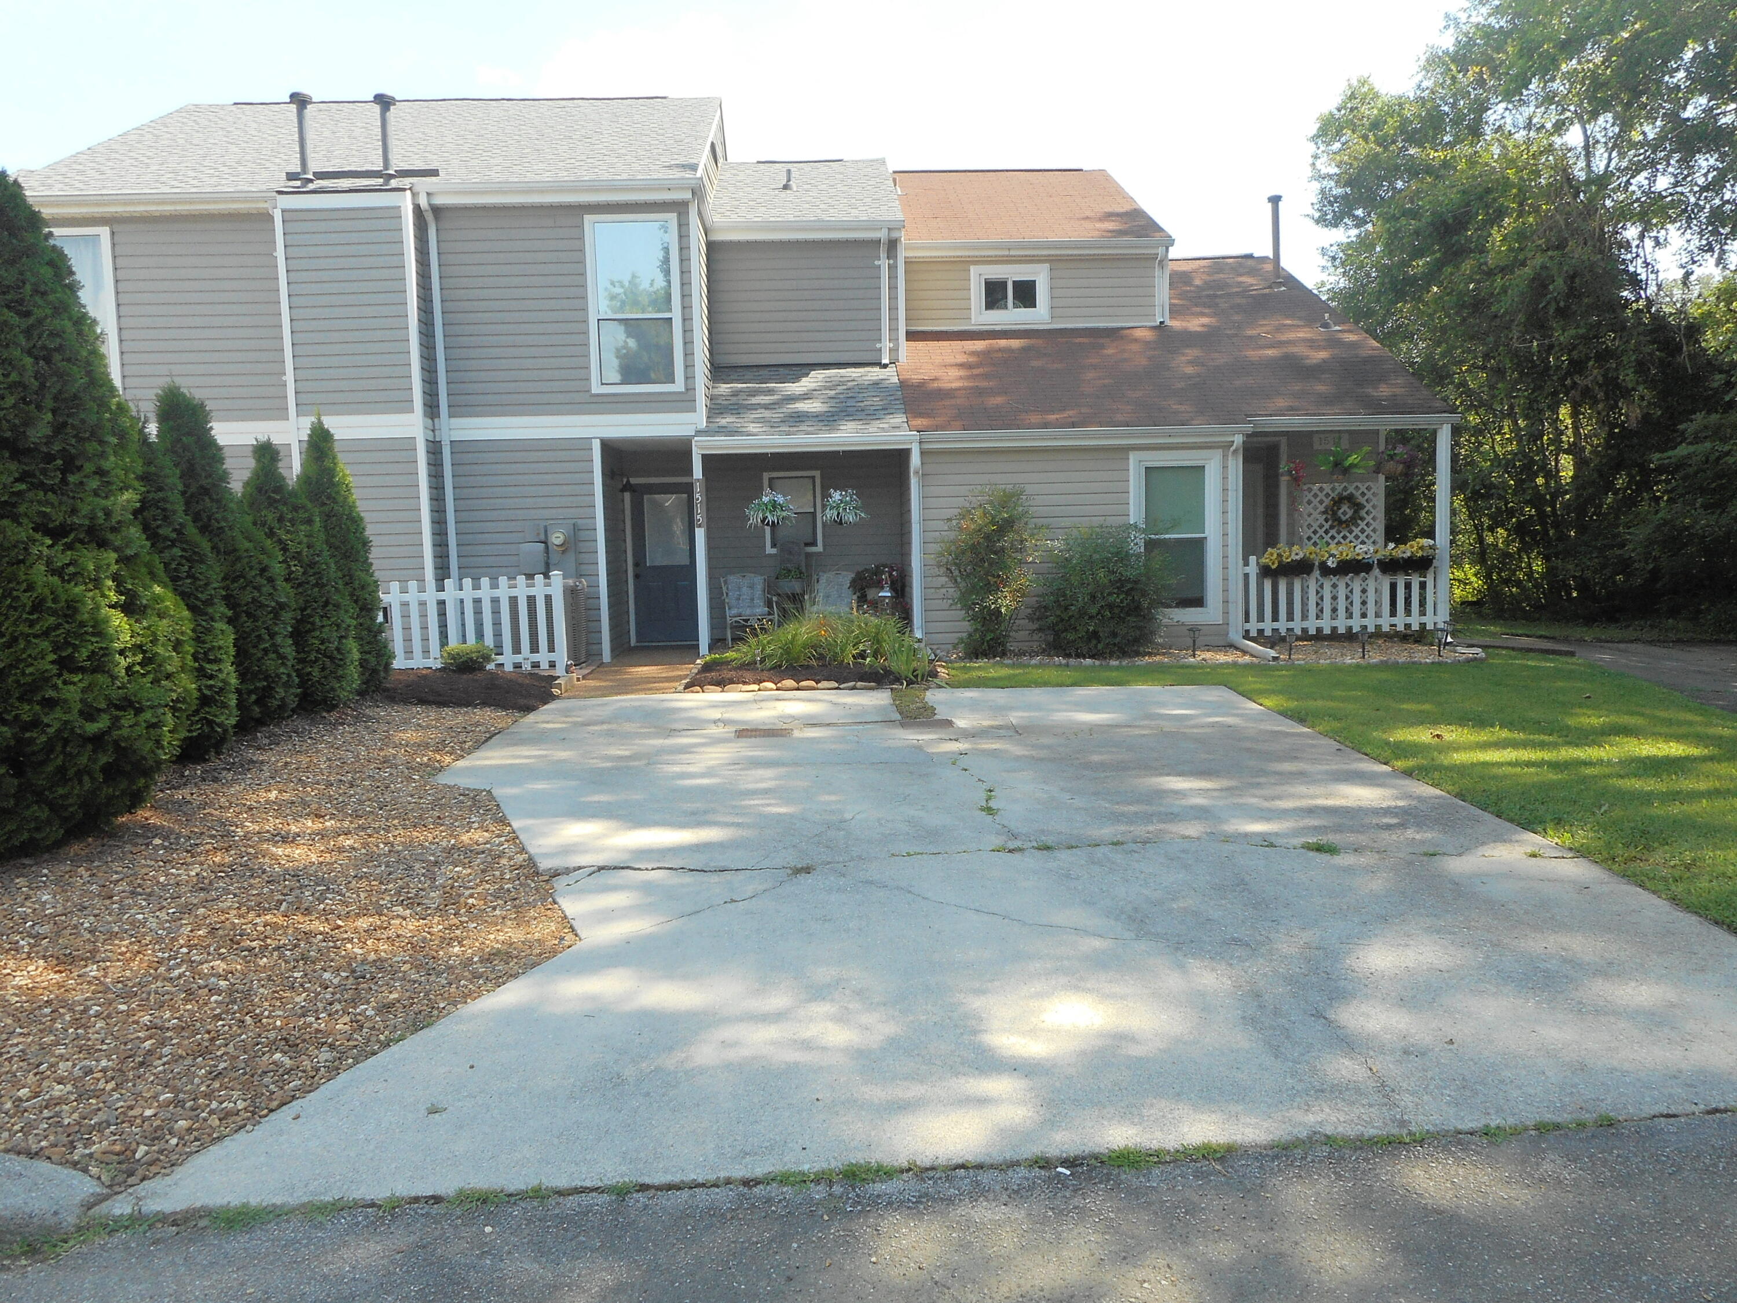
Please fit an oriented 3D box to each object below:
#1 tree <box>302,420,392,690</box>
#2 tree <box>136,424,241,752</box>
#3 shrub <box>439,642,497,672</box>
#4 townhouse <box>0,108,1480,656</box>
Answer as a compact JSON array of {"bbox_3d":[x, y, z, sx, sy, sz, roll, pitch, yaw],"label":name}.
[{"bbox_3d":[-5.236,-0.971,12.137,1.100,2.620,1.100,-2,6,-2],"label":"tree"},{"bbox_3d":[-5.159,-0.463,9.073,1.100,2.350,1.100,-2,6,-2],"label":"tree"},{"bbox_3d":[-4.063,0.052,12.643,0.570,0.340,0.550,-2,6,-2],"label":"shrub"},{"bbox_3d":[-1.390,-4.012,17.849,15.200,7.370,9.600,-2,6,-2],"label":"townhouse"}]

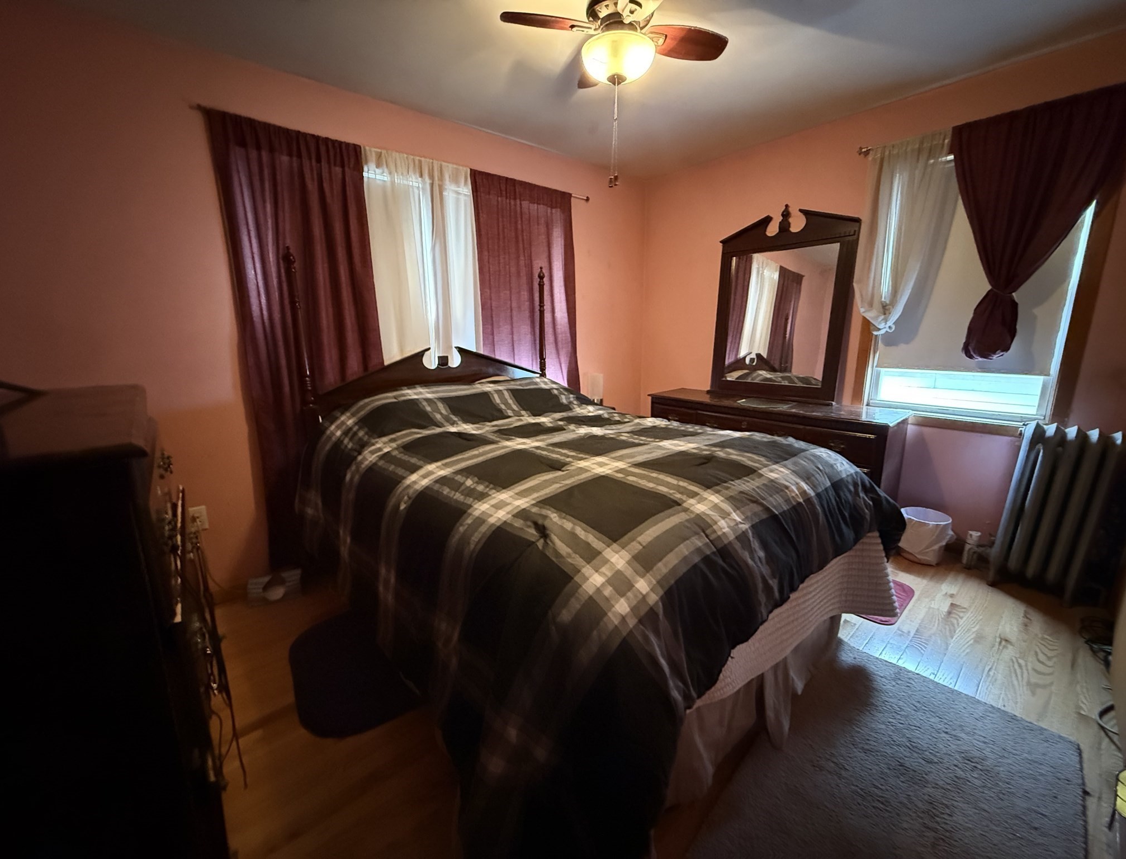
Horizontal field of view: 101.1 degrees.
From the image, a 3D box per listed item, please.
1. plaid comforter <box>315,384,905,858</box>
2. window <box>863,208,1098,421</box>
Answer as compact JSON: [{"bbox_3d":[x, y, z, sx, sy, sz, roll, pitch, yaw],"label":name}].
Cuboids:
[{"bbox_3d":[0.013,0.303,1.965,1.670,0.880,2.030,-11,16,-39],"label":"plaid comforter"},{"bbox_3d":[2.085,-0.714,2.399,0.120,1.330,0.830,-11,16,-39],"label":"window"}]

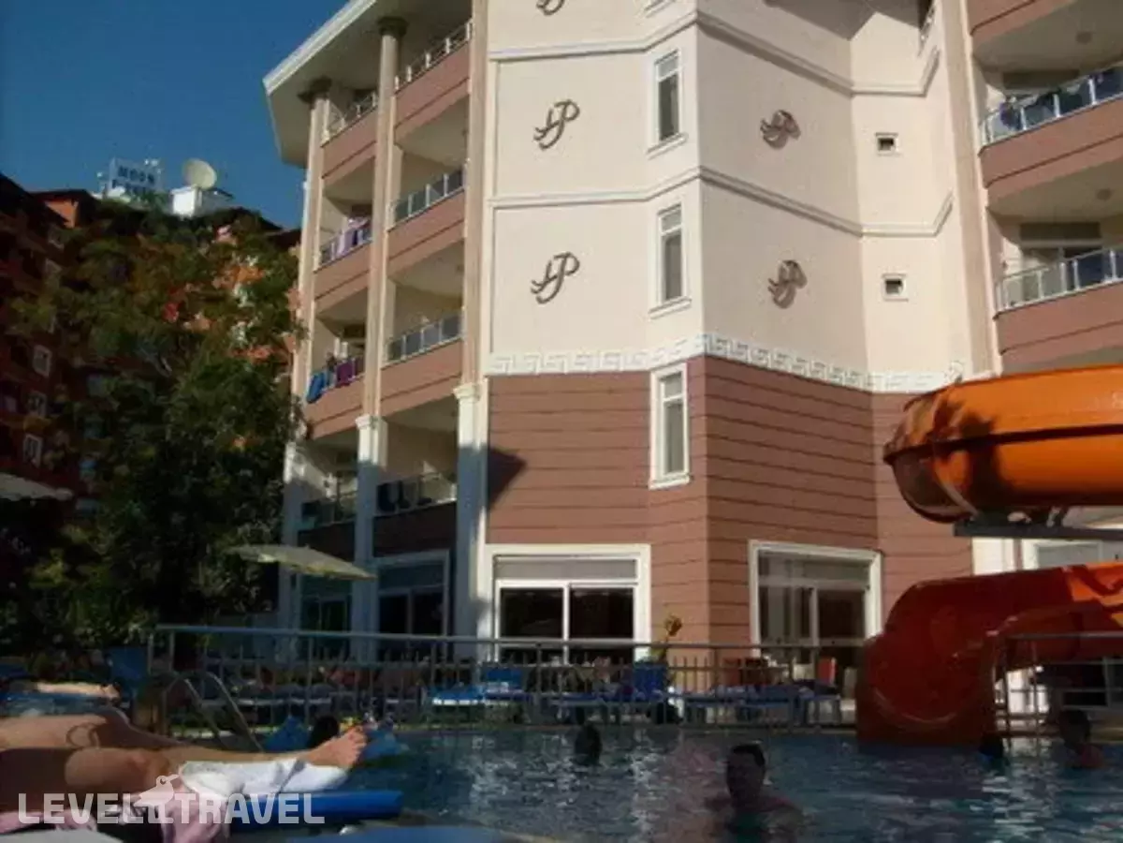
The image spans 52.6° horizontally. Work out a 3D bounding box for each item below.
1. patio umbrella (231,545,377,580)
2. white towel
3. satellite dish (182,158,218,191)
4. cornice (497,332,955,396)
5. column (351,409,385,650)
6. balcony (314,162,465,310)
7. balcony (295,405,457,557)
[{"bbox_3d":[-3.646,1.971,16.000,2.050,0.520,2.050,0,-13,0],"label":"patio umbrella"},{"bbox_3d":[-0.735,0.883,2.800,0.420,0.120,0.250,0,-13,0],"label":"white towel"},{"bbox_3d":[-19.113,-13.031,60.000,1.850,1.850,0.700,4,-13,-17],"label":"satellite dish"},{"bbox_3d":[3.011,-1.020,19.759,8.753,0.450,2.277,1,-13,-4],"label":"cornice"},{"bbox_3d":[-3.768,2.599,21.825,0.500,5.345,0.500,11,-17,-39],"label":"column"},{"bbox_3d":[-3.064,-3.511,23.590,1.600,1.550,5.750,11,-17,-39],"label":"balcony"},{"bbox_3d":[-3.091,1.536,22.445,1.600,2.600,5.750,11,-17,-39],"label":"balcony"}]

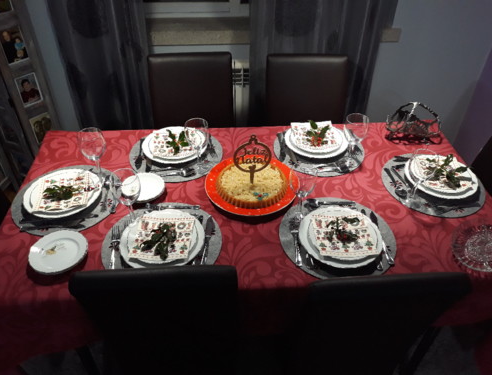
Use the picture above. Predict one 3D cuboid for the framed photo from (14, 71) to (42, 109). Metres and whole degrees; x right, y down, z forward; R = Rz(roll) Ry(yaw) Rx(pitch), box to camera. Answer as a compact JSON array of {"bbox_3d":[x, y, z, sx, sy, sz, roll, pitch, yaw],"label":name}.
[{"bbox_3d":[-1.094,-0.491,1.980,0.010,0.150,0.100,28,47,29],"label":"framed photo"}]

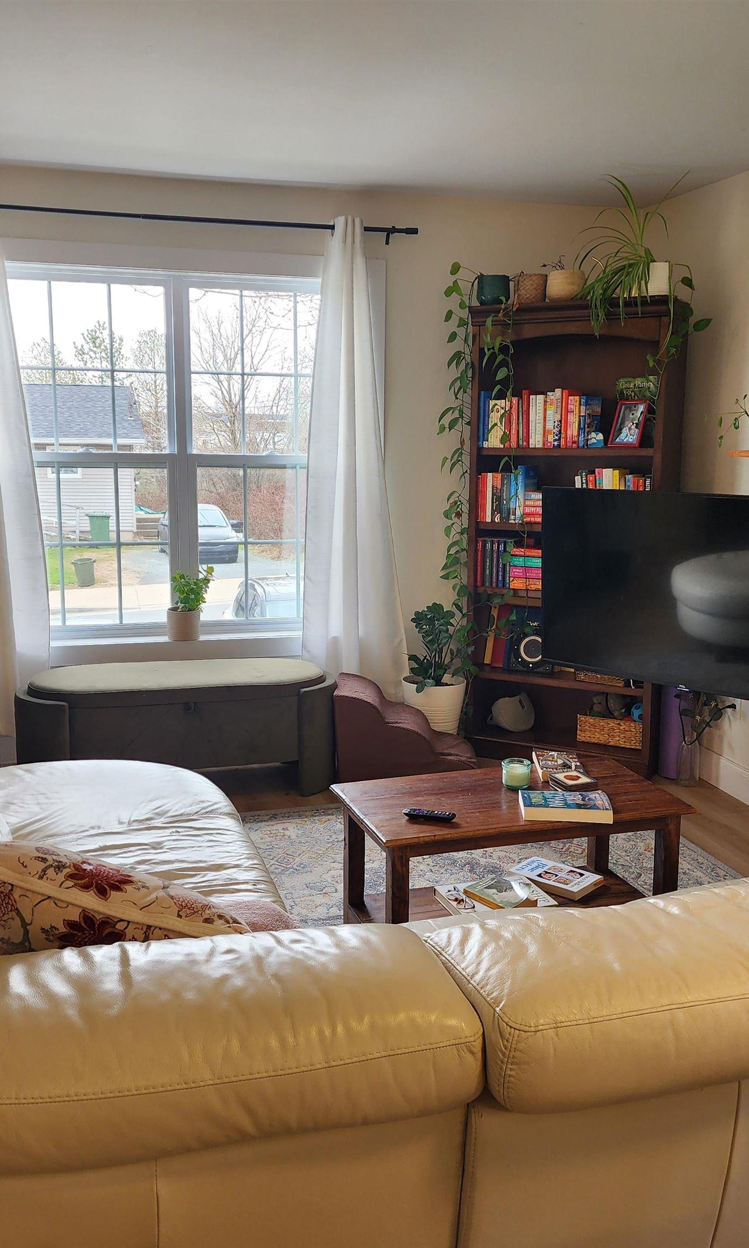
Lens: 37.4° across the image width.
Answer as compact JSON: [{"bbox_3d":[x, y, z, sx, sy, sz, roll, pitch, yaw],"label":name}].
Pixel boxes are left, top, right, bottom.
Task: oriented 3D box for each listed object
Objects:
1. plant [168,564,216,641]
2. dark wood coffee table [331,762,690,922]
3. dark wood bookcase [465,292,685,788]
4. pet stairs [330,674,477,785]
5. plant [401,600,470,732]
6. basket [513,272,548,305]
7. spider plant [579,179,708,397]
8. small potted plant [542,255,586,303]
[{"bbox_3d":[-0.803,-0.091,4.863,0.200,0.335,0.190,-2,10,-14],"label":"plant"},{"bbox_3d":[0.377,0.701,3.113,0.895,0.450,0.485,-2,11,-16],"label":"dark wood coffee table"},{"bbox_3d":[0.856,-0.364,4.795,0.850,1.970,0.330,6,11,26],"label":"dark wood bookcase"},{"bbox_3d":[0.150,0.444,4.674,0.610,0.395,0.380,1,10,1],"label":"pet stairs"},{"bbox_3d":[0.268,0.243,4.975,0.300,0.690,0.300,1,10,0],"label":"plant"},{"bbox_3d":[0.659,-1.403,4.656,0.135,0.134,0.135,1,10,0],"label":"basket"},{"bbox_3d":[1.081,-1.361,4.444,0.520,0.810,0.440,5,11,23],"label":"spider plant"},{"bbox_3d":[0.783,-1.421,4.586,0.170,0.197,0.165,6,11,27],"label":"small potted plant"}]

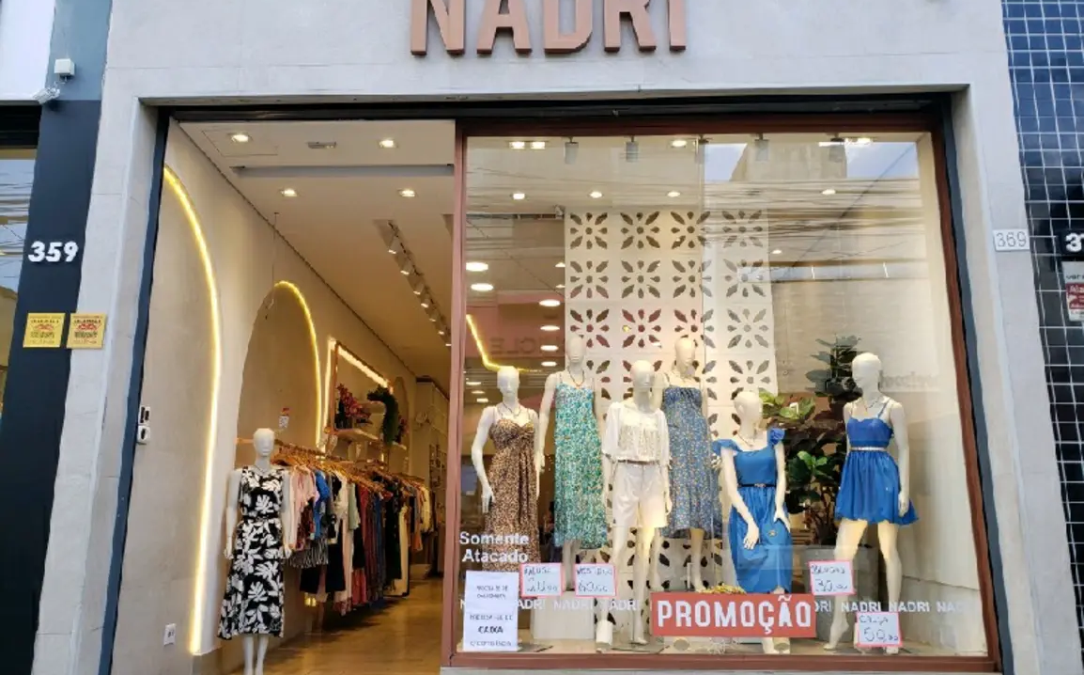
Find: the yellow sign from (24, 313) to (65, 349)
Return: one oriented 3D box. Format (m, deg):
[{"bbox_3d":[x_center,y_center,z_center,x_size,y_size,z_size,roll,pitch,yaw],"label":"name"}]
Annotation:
[{"bbox_3d":[-2.715,-0.038,4.443,0.202,0.191,0.010,0,-12,1],"label":"yellow sign"}]

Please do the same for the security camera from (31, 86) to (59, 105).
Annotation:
[{"bbox_3d":[-2.861,-1.391,4.702,0.135,0.066,0.066,-37,7,-29],"label":"security camera"}]

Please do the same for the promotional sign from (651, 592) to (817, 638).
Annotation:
[{"bbox_3d":[1.048,1.525,4.465,0.888,0.225,0.008,0,-12,2],"label":"promotional sign"}]

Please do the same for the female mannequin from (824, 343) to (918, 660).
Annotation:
[{"bbox_3d":[1.972,0.944,4.887,0.500,1.754,0.400,-10,-15,38],"label":"female mannequin"}]

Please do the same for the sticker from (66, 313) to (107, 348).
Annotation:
[{"bbox_3d":[-2.510,-0.037,4.484,0.200,0.194,0.008,0,-12,2],"label":"sticker"}]

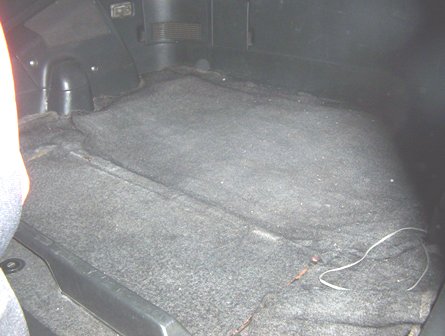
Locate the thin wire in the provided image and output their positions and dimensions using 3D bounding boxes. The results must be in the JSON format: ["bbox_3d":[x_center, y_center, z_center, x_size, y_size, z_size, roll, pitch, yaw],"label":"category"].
[{"bbox_3d":[0.276,0.140,0.805,0.252,0.025,0.111,-19,30,-36],"label":"thin wire"}]

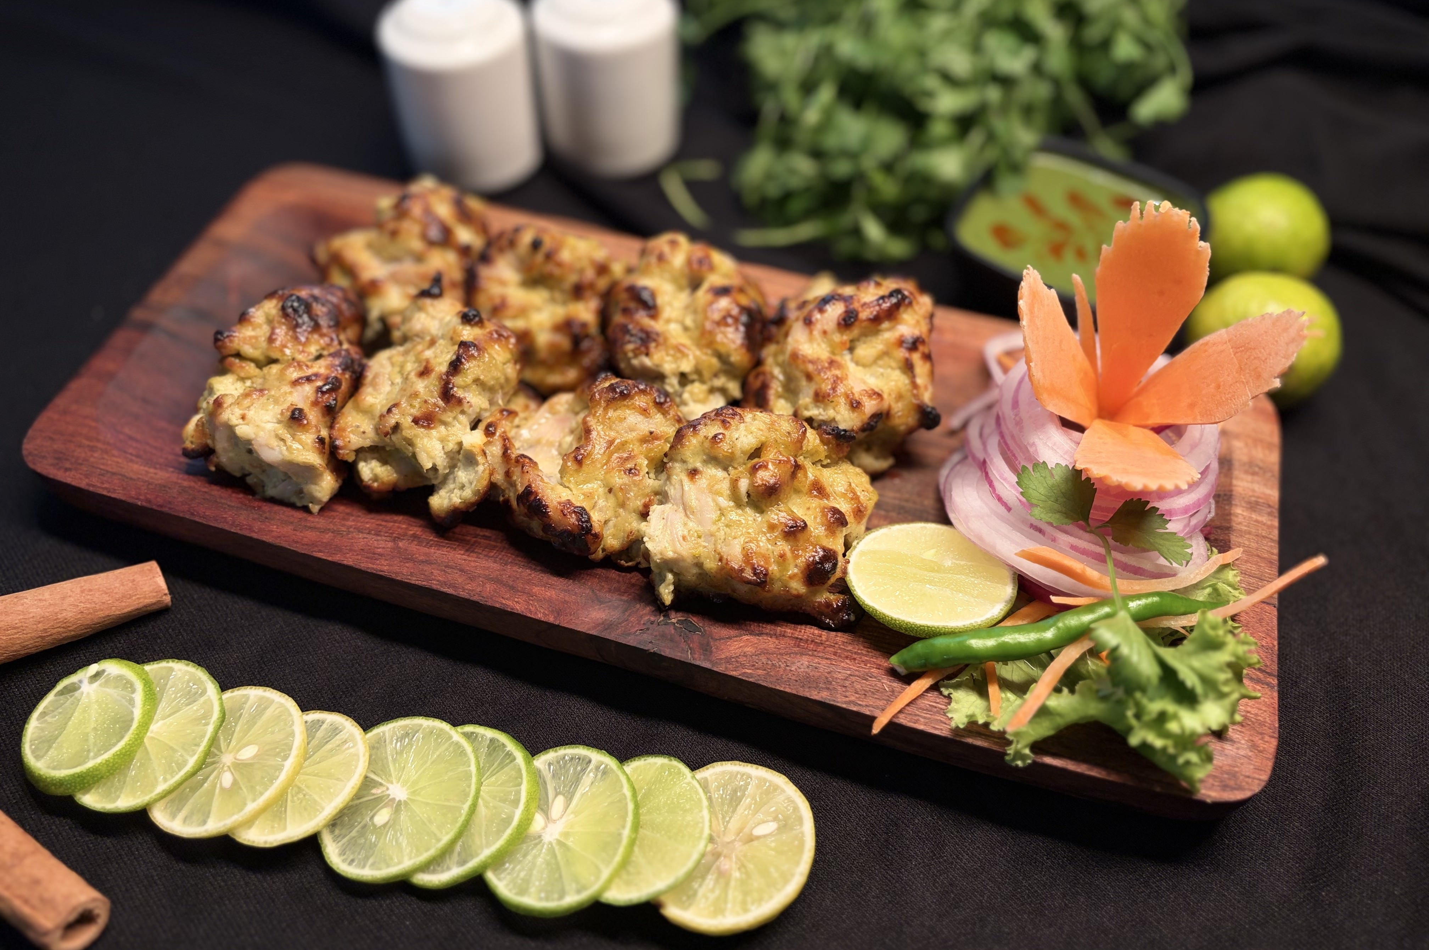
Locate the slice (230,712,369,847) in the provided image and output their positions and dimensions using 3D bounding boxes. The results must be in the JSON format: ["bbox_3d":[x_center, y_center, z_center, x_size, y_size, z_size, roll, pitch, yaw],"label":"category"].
[{"bbox_3d":[-0.100,0.071,0.255,0.036,0.003,0.036,-6,44,9],"label":"slice"}]

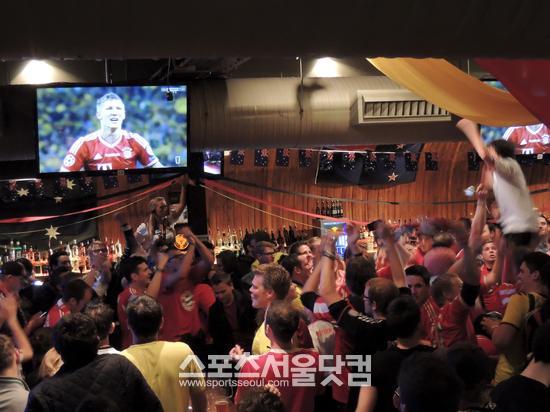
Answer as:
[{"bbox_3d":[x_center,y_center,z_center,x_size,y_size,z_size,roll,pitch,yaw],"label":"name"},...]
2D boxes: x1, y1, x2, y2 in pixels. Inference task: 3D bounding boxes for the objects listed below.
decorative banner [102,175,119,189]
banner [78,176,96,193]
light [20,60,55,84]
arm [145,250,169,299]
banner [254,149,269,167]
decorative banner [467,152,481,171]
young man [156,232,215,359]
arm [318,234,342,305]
[{"bbox_3d":[-1.837,-0.292,9.800,0.165,0.200,0.020,-2,2,-11],"label":"decorative banner"},{"bbox_3d":[-2.104,-0.255,9.800,0.165,0.205,0.020,-2,2,-11],"label":"banner"},{"bbox_3d":[-2.621,-1.467,9.600,0.390,0.270,0.340,-2,2,-6],"label":"light"},{"bbox_3d":[-0.855,0.494,6.300,0.170,0.360,0.180,-1,2,32],"label":"arm"},{"bbox_3d":[-0.162,-0.582,10.600,0.157,0.218,0.020,-2,2,-2],"label":"banner"},{"bbox_3d":[2.421,-0.536,10.600,0.157,0.218,0.020,-2,2,6],"label":"decorative banner"},{"bbox_3d":[-0.760,1.120,7.450,0.530,1.840,0.420,-1,1,-7],"label":"young man"},{"bbox_3d":[0.343,0.393,5.400,0.150,0.440,0.200,-2,2,-11],"label":"arm"}]

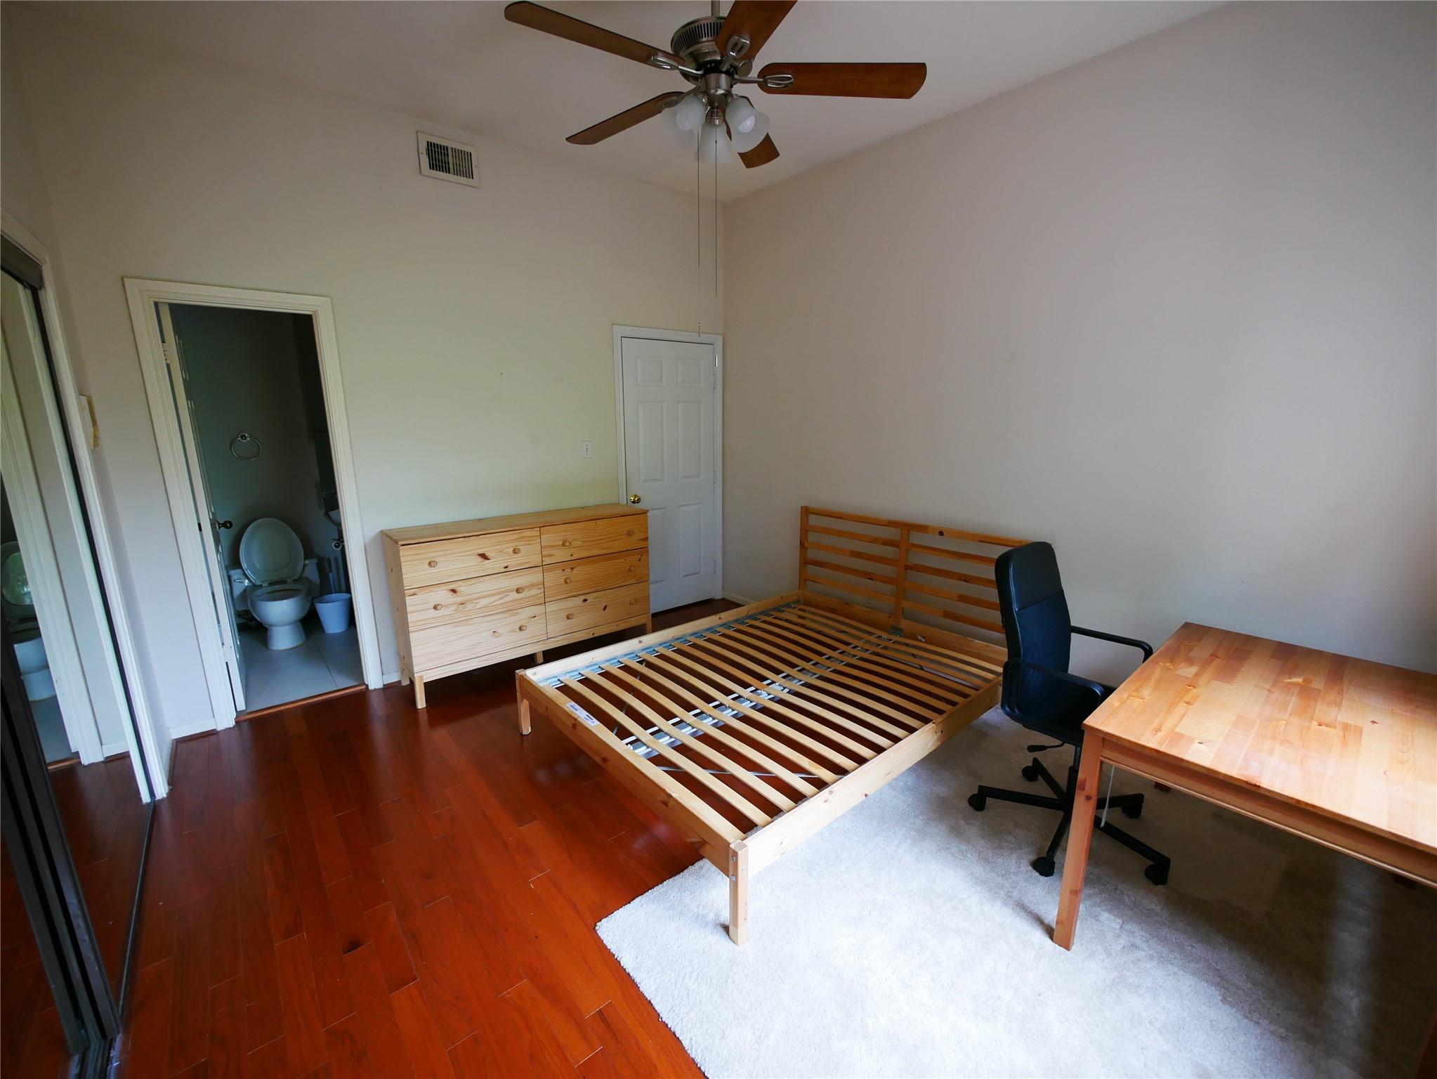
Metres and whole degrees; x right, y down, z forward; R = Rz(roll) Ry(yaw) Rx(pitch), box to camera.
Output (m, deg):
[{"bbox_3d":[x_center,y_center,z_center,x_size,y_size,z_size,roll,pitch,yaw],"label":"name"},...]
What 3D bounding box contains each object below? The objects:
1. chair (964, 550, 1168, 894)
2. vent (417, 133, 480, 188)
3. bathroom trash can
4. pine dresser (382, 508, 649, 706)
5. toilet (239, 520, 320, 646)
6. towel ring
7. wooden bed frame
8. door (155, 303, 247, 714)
[{"bbox_3d":[1.338,0.596,2.111,0.630,1.070,0.650,-12,17,-43],"label":"chair"},{"bbox_3d":[-1.448,-2.038,3.134,0.302,0.205,0.020,-11,16,-40],"label":"vent"},{"bbox_3d":[-2.810,0.552,4.272,0.228,0.245,0.228,-11,16,-40],"label":"bathroom trash can"},{"bbox_3d":[-1.174,0.331,3.688,1.540,0.920,0.385,-11,16,-40],"label":"pine dresser"},{"bbox_3d":[-3.049,0.299,4.031,0.490,0.840,0.740,-11,16,-40],"label":"toilet"},{"bbox_3d":[-3.304,-0.647,4.067,0.168,0.192,0.060,-11,16,-40],"label":"towel ring"},{"bbox_3d":[0.331,0.495,2.918,2.120,0.925,1.600,-11,16,-40],"label":"wooden bed frame"},{"bbox_3d":[-2.742,-0.129,3.128,0.037,2.040,0.610,-10,16,-37],"label":"door"}]

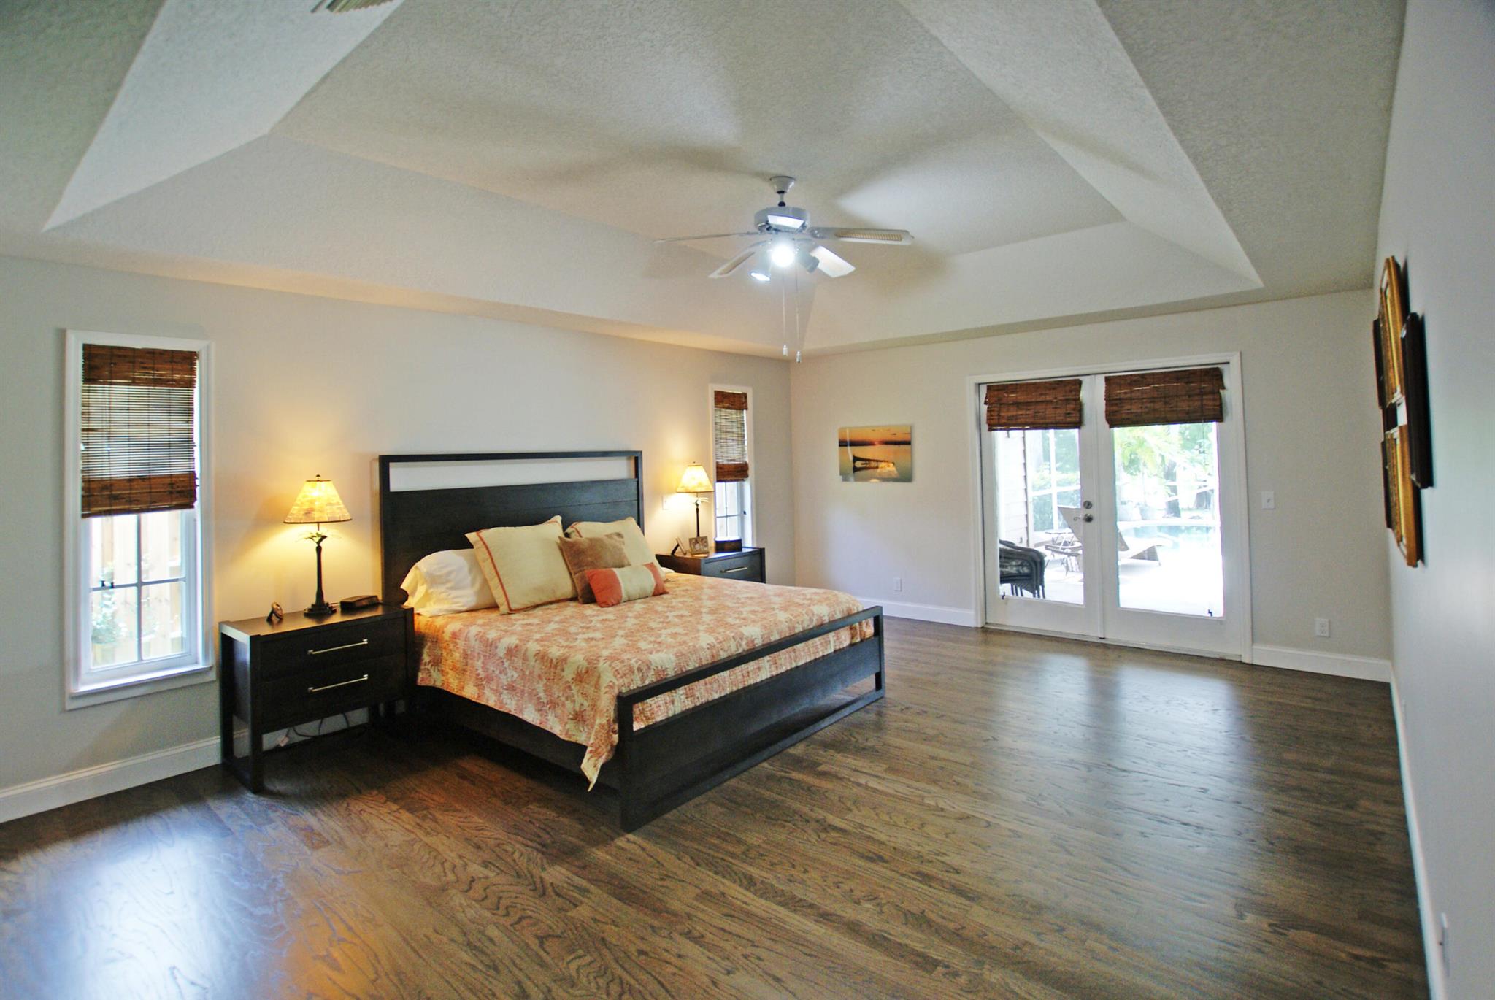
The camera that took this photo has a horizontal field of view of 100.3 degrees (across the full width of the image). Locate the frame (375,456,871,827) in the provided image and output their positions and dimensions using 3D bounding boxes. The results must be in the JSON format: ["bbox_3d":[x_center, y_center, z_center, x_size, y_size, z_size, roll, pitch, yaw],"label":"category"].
[{"bbox_3d":[-0.695,0.490,3.957,2.180,1.620,2.050,0,2,42],"label":"frame"}]

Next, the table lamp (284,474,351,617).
[{"bbox_3d":[-2.387,0.237,3.480,0.325,0.780,0.325,0,2,42],"label":"table lamp"}]

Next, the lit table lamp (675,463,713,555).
[{"bbox_3d":[-0.438,0.050,5.450,0.320,0.780,0.320,-2,1,0],"label":"lit table lamp"}]

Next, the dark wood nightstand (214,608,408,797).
[{"bbox_3d":[-2.346,1.011,3.424,0.490,0.750,0.740,0,2,42],"label":"dark wood nightstand"}]

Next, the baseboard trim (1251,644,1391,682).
[{"bbox_3d":[3.870,1.110,4.230,0.700,0.143,0.025,-1,2,38],"label":"baseboard trim"}]

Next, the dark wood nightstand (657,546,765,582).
[{"bbox_3d":[-0.301,0.827,5.380,0.490,0.750,0.750,0,2,42],"label":"dark wood nightstand"}]

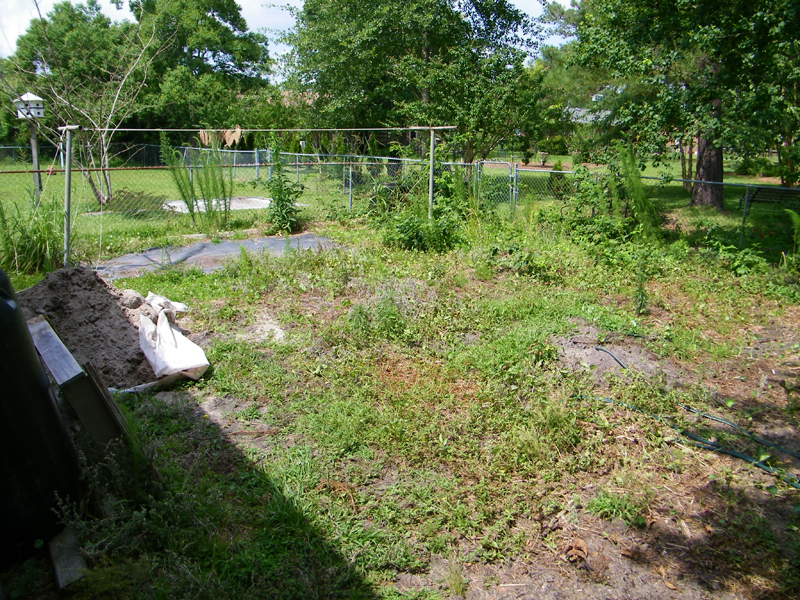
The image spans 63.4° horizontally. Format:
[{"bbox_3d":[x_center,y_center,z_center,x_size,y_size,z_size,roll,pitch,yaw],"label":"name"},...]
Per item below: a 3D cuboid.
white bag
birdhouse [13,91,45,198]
[{"bbox_3d":[-1.990,0.315,5.670,0.540,0.360,0.950,-4,15,-20],"label":"white bag"},{"bbox_3d":[-8.588,-3.500,15.000,0.660,2.600,0.660,-6,16,-25],"label":"birdhouse"}]

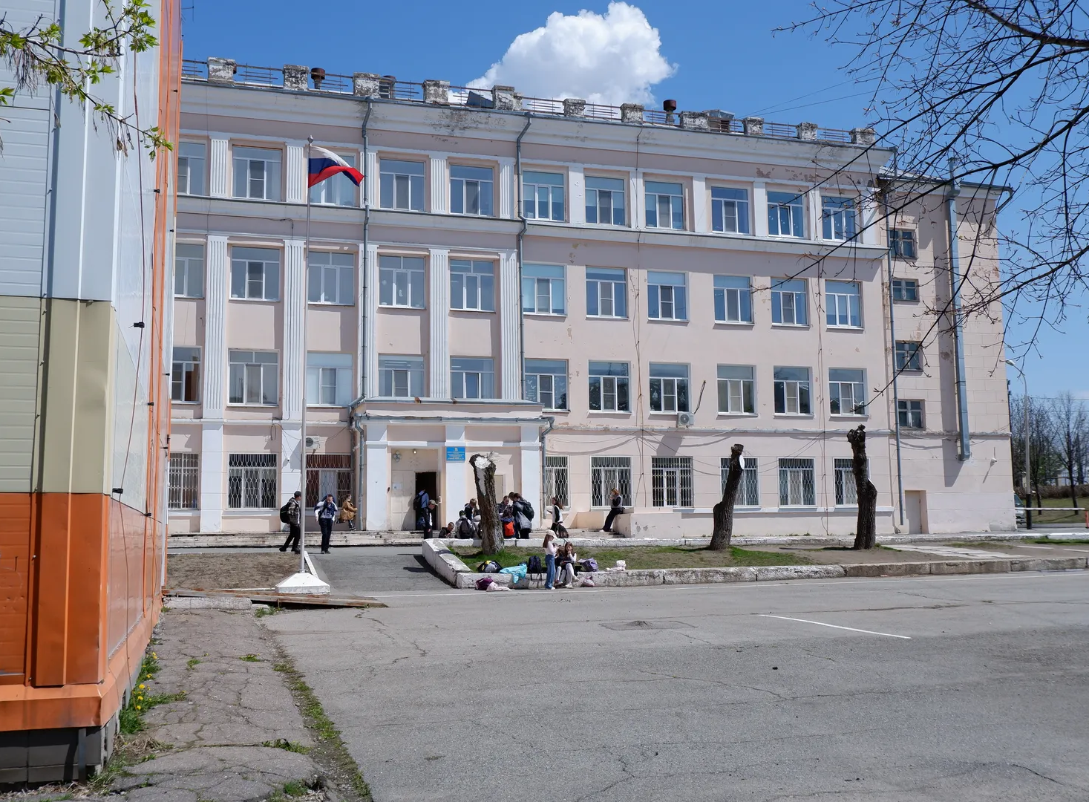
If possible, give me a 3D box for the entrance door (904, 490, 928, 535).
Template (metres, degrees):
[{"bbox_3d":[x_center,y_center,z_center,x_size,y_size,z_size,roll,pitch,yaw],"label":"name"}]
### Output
[{"bbox_3d":[16.062,4.838,44.290,1.000,1.854,0.250,1,-7,-16],"label":"entrance door"}]

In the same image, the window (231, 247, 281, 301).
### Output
[{"bbox_3d":[-10.554,-4.639,37.291,1.733,1.992,0.200,1,-7,-16],"label":"window"}]

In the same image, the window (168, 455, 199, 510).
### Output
[{"bbox_3d":[-12.067,2.648,33.240,1.570,1.809,0.150,1,-7,-15],"label":"window"}]

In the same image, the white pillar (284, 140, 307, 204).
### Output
[{"bbox_3d":[-8.602,-7.807,35.245,0.603,2.120,0.200,1,-7,-15],"label":"white pillar"}]

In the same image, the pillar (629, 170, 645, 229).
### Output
[{"bbox_3d":[3.710,-8.081,41.135,0.599,2.405,0.200,1,-6,-16],"label":"pillar"}]

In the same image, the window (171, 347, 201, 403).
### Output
[{"bbox_3d":[-12.905,-0.875,35.720,1.678,2.003,0.200,1,-6,-16],"label":"window"}]

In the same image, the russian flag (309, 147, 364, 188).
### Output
[{"bbox_3d":[-4.931,-5.523,24.100,1.330,1.000,0.350,-1,-6,0],"label":"russian flag"}]

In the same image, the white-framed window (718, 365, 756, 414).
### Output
[{"bbox_3d":[7.367,-0.389,39.170,1.565,1.890,0.150,1,-7,-15],"label":"white-framed window"}]

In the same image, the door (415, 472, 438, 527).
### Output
[{"bbox_3d":[-4.127,3.496,35.641,0.790,2.005,0.150,1,-7,-16],"label":"door"}]

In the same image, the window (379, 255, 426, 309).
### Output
[{"bbox_3d":[-5.056,-4.226,36.240,1.674,1.854,0.150,1,-7,-16],"label":"window"}]

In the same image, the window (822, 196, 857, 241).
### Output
[{"bbox_3d":[11.932,-7.345,41.289,1.542,1.816,0.150,1,-7,-15],"label":"window"}]

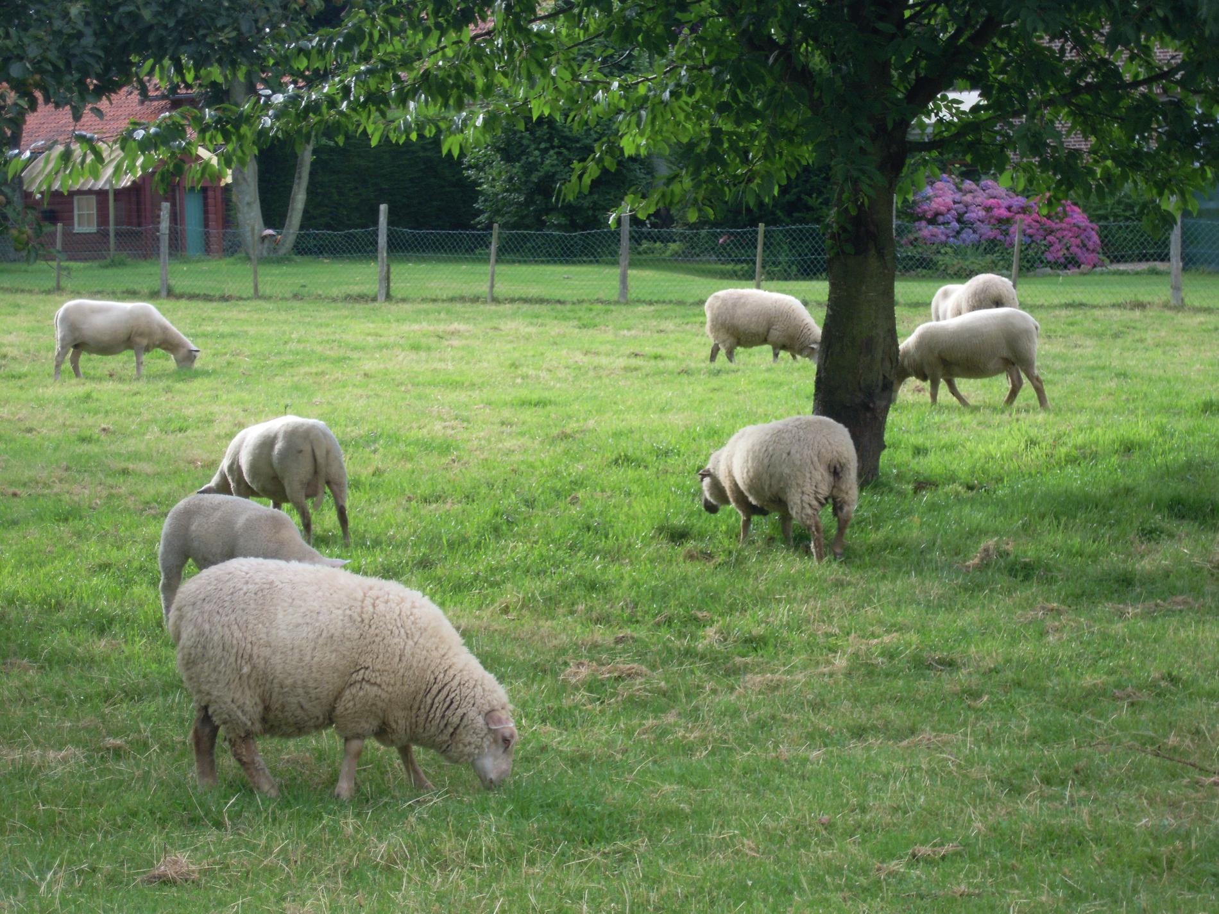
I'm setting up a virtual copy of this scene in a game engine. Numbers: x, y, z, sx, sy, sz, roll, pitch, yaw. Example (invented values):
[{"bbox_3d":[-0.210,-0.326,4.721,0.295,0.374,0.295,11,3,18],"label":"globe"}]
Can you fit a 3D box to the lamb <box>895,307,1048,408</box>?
[{"bbox_3d":[2.634,-0.729,25.800,1.200,0.700,0.430,1,5,12],"label":"lamb"}]

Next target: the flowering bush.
[{"bbox_3d":[8.032,-4.800,72.000,4.100,1.950,2.400,0,4,0],"label":"flowering bush"}]

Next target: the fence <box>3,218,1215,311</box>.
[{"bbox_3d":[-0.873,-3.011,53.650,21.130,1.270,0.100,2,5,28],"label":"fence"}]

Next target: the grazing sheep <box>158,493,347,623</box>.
[{"bbox_3d":[-1.446,0.447,14.550,0.900,0.610,0.330,1,4,11],"label":"grazing sheep"}]

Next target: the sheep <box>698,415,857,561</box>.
[{"bbox_3d":[0.867,0.143,17.950,0.430,0.720,1.050,-2,5,-29],"label":"sheep"}]

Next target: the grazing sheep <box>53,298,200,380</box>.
[{"bbox_3d":[-4.145,-1.017,30.200,1.270,0.670,0.400,-1,5,-12],"label":"grazing sheep"}]

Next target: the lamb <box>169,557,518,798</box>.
[{"bbox_3d":[-0.791,0.657,10.500,1.030,0.680,0.460,1,5,9],"label":"lamb"}]

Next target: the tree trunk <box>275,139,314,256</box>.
[{"bbox_3d":[-7.240,-5.980,81.000,0.880,2.750,0.500,0,4,0],"label":"tree trunk"}]

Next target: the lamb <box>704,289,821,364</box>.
[{"bbox_3d":[1.459,-1.227,33.000,1.170,0.700,0.440,-1,5,-7],"label":"lamb"}]

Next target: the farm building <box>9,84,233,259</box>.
[{"bbox_3d":[-11.989,-6.983,86.500,5.300,4.200,4.400,0,4,-5],"label":"farm building"}]

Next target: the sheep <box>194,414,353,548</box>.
[{"bbox_3d":[-1.778,0.138,18.600,0.380,0.670,1.000,-4,6,-40],"label":"sheep"}]

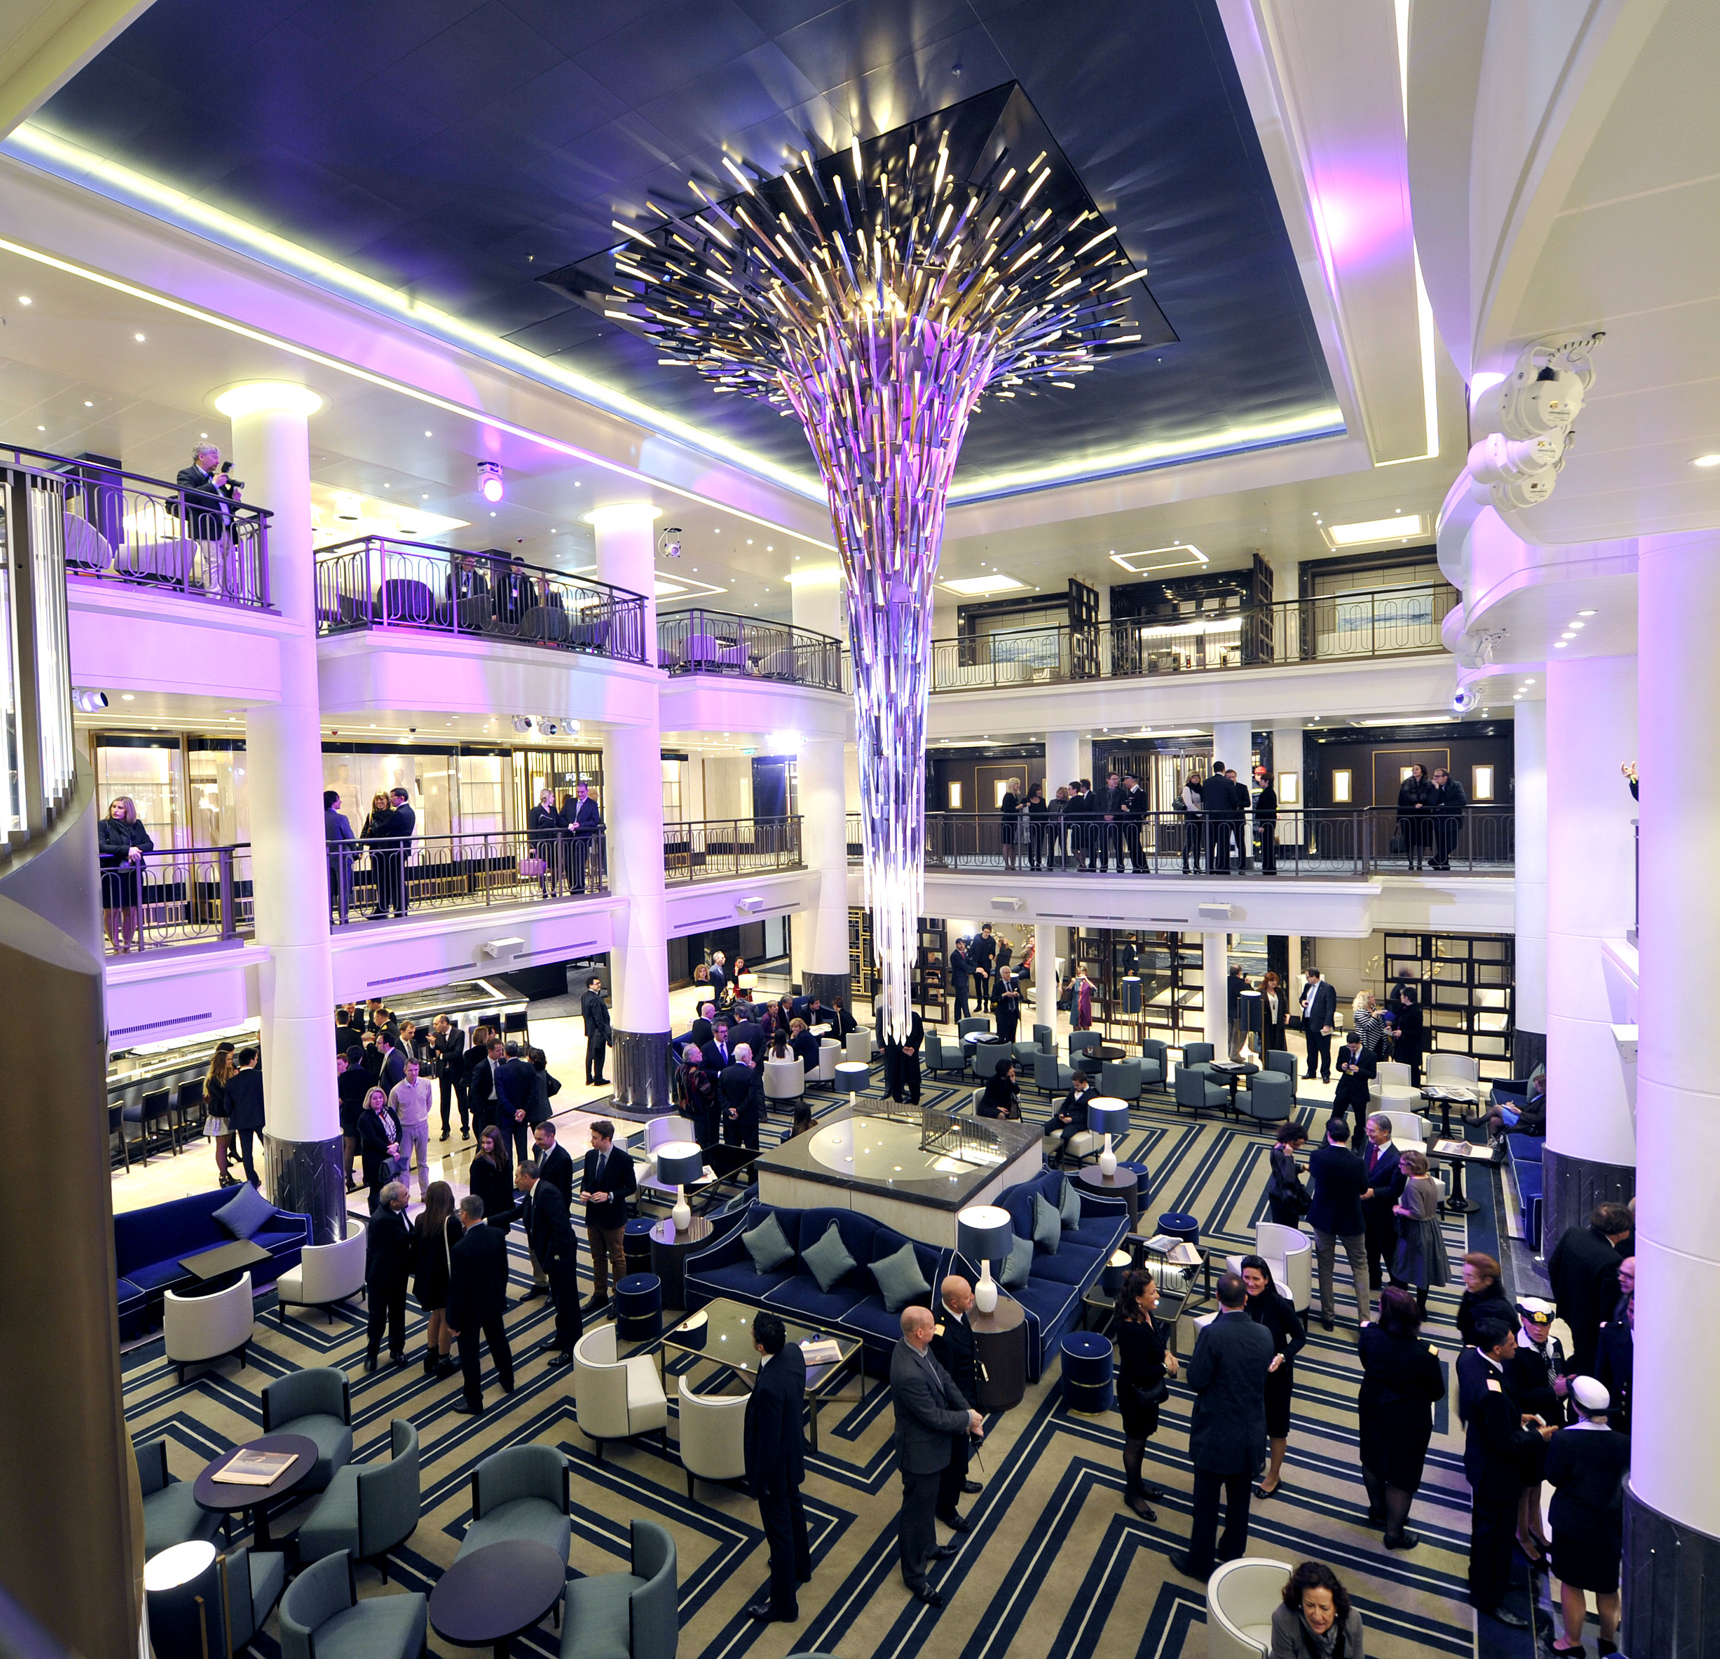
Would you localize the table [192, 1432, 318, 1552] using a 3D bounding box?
[{"bbox_3d":[-3.961,4.529,6.405,0.690,0.620,0.690,0,2,32],"label":"table"}]

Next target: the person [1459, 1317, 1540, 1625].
[{"bbox_3d":[3.812,3.776,5.811,0.380,1.780,0.520,-1,2,22],"label":"person"}]

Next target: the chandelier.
[{"bbox_3d":[0.367,-1.663,11.230,5.800,8.400,5.800,0,2,32],"label":"chandelier"}]

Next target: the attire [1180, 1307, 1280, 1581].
[{"bbox_3d":[2.327,3.855,6.138,0.560,1.620,0.420,-1,2,15],"label":"attire"}]

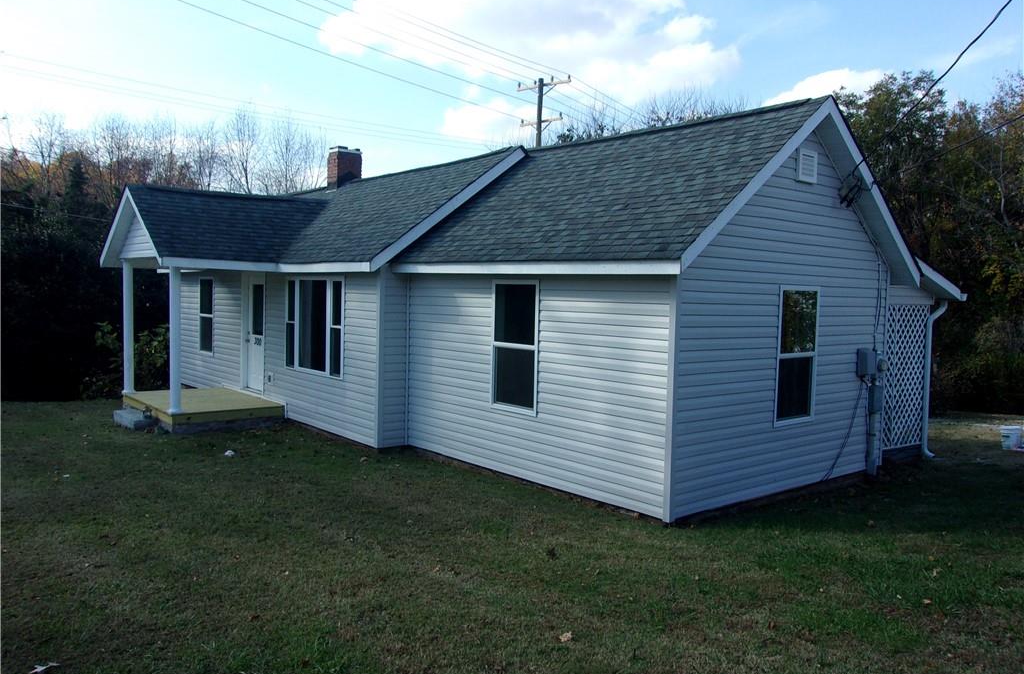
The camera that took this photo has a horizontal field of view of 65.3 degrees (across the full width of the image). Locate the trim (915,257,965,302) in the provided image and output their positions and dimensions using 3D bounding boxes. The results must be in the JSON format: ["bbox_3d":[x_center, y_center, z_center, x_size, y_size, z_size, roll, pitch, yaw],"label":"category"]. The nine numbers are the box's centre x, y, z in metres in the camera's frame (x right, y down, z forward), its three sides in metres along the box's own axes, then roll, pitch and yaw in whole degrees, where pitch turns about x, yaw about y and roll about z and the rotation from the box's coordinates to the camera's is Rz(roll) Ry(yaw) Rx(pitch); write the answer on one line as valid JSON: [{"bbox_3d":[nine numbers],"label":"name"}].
[{"bbox_3d":[5.784,-0.759,10.756,1.688,0.150,0.050,19,-9,-40],"label":"trim"}]

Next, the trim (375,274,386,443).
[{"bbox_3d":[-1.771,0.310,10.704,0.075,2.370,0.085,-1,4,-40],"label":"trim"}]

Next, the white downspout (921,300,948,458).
[{"bbox_3d":[6.013,0.613,11.365,0.532,2.220,0.075,-1,4,-40],"label":"white downspout"}]

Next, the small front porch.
[{"bbox_3d":[-5.142,1.183,13.254,1.780,0.272,2.589,-1,4,-40],"label":"small front porch"}]

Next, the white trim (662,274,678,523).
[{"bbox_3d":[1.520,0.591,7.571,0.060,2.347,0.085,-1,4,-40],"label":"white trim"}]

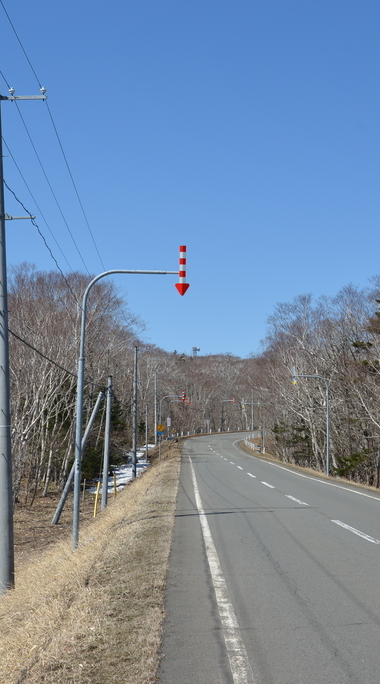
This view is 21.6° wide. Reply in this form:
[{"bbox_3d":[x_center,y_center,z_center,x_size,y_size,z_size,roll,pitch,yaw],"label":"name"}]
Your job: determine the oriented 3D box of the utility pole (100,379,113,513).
[{"bbox_3d":[-3.501,4.257,42.275,0.280,5.683,0.280,2,-6,0],"label":"utility pole"}]

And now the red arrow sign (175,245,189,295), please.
[{"bbox_3d":[-0.171,-1.661,23.300,0.340,1.180,0.200,0,-6,0],"label":"red arrow sign"}]

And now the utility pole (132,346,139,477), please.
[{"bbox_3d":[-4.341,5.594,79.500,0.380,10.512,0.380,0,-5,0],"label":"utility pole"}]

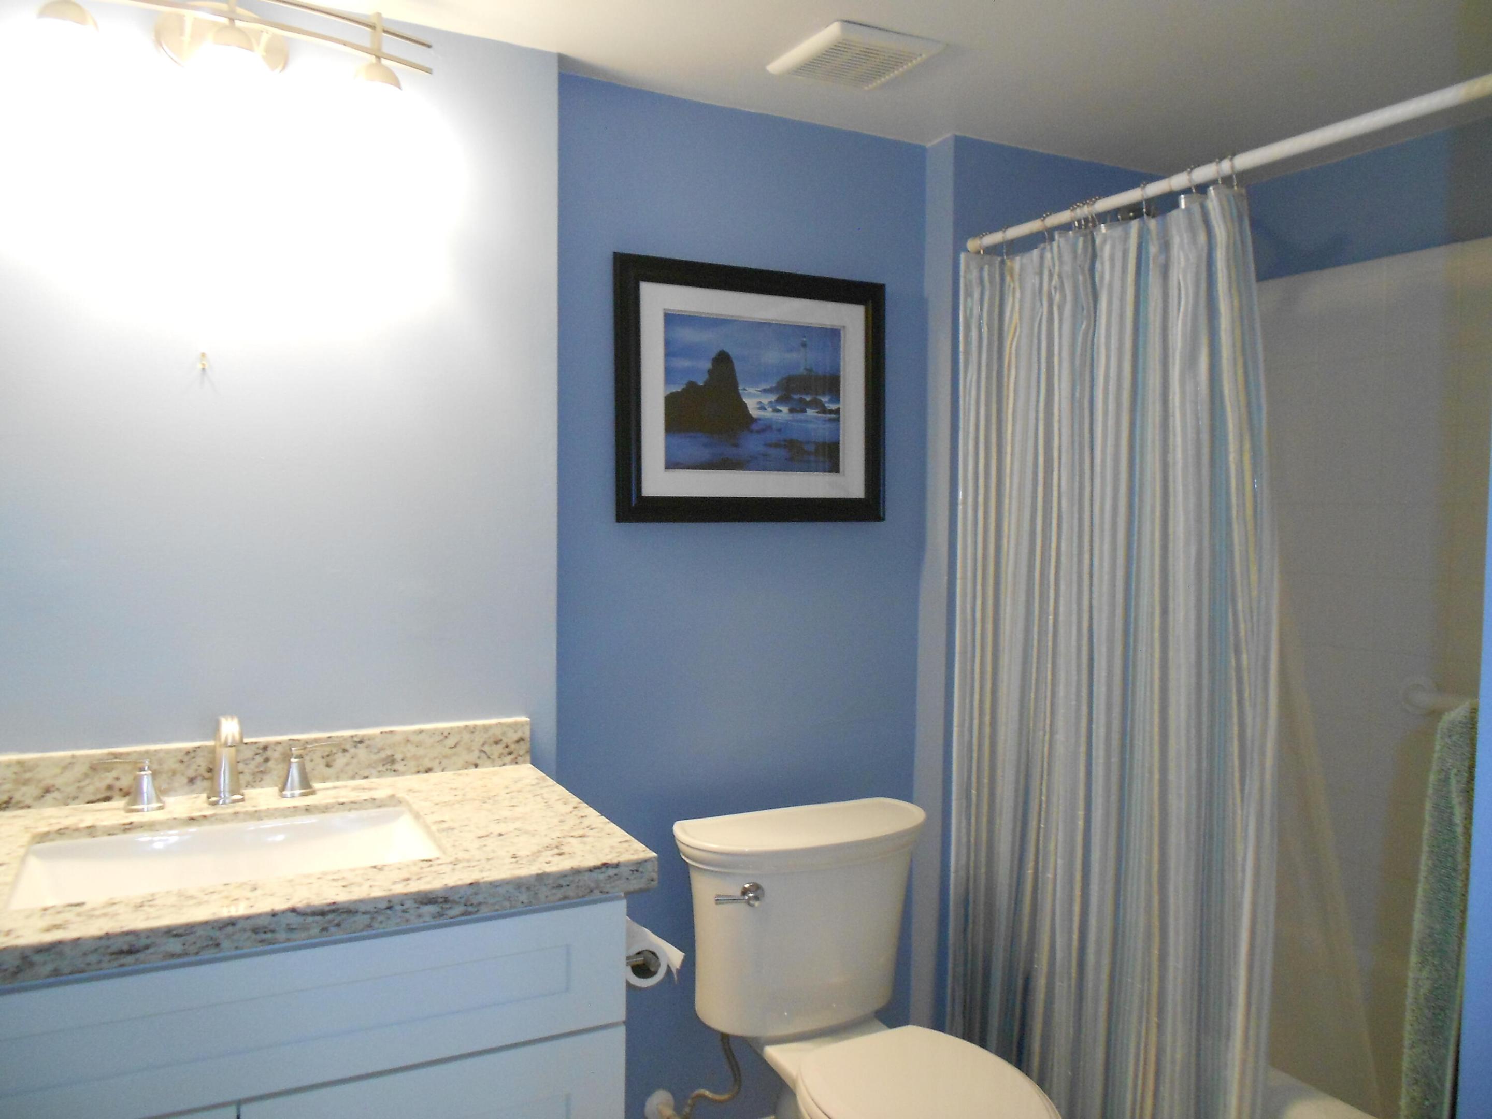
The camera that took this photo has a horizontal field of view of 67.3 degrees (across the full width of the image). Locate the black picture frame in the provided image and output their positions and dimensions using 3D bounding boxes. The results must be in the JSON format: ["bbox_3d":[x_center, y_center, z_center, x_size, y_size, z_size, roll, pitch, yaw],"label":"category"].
[{"bbox_3d":[0.022,-0.314,2.159,0.570,0.484,0.030,-1,3,-27],"label":"black picture frame"}]

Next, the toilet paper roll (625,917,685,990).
[{"bbox_3d":[-0.161,0.560,1.605,0.066,0.068,0.105,-1,3,-27],"label":"toilet paper roll"}]

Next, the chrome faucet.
[{"bbox_3d":[-0.729,0.287,1.578,0.048,0.133,0.155,-1,3,-27],"label":"chrome faucet"}]

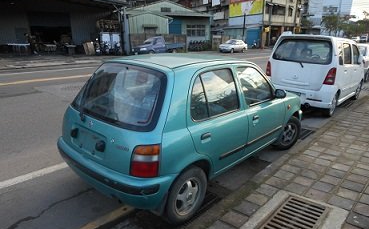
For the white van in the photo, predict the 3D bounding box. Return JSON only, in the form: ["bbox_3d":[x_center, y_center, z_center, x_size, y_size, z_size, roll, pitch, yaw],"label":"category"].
[{"bbox_3d":[3.613,-1.169,7.093,1.620,1.680,3.500,15,21,40],"label":"white van"}]

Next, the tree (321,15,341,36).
[{"bbox_3d":[24.808,-14.131,45.856,3.900,5.608,3.900,15,21,41],"label":"tree"}]

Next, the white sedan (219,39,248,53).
[{"bbox_3d":[5.468,-7.565,29.571,1.700,1.430,4.300,15,21,41],"label":"white sedan"}]

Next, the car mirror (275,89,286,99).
[{"bbox_3d":[1.212,-0.262,3.360,0.165,0.125,0.100,15,21,40],"label":"car mirror"}]

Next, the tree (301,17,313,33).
[{"bbox_3d":[17.446,-11.661,38.683,2.600,4.547,2.600,15,21,41],"label":"tree"}]

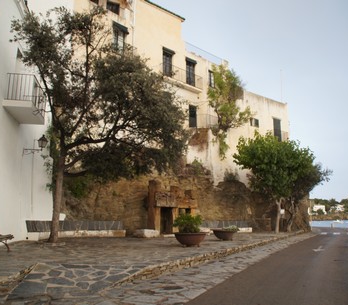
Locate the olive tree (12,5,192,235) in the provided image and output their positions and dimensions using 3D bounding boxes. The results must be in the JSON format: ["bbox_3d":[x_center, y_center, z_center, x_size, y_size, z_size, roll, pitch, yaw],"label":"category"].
[{"bbox_3d":[-3.300,-1.254,14.796,7.500,10.000,6.400,0,-11,0],"label":"olive tree"}]

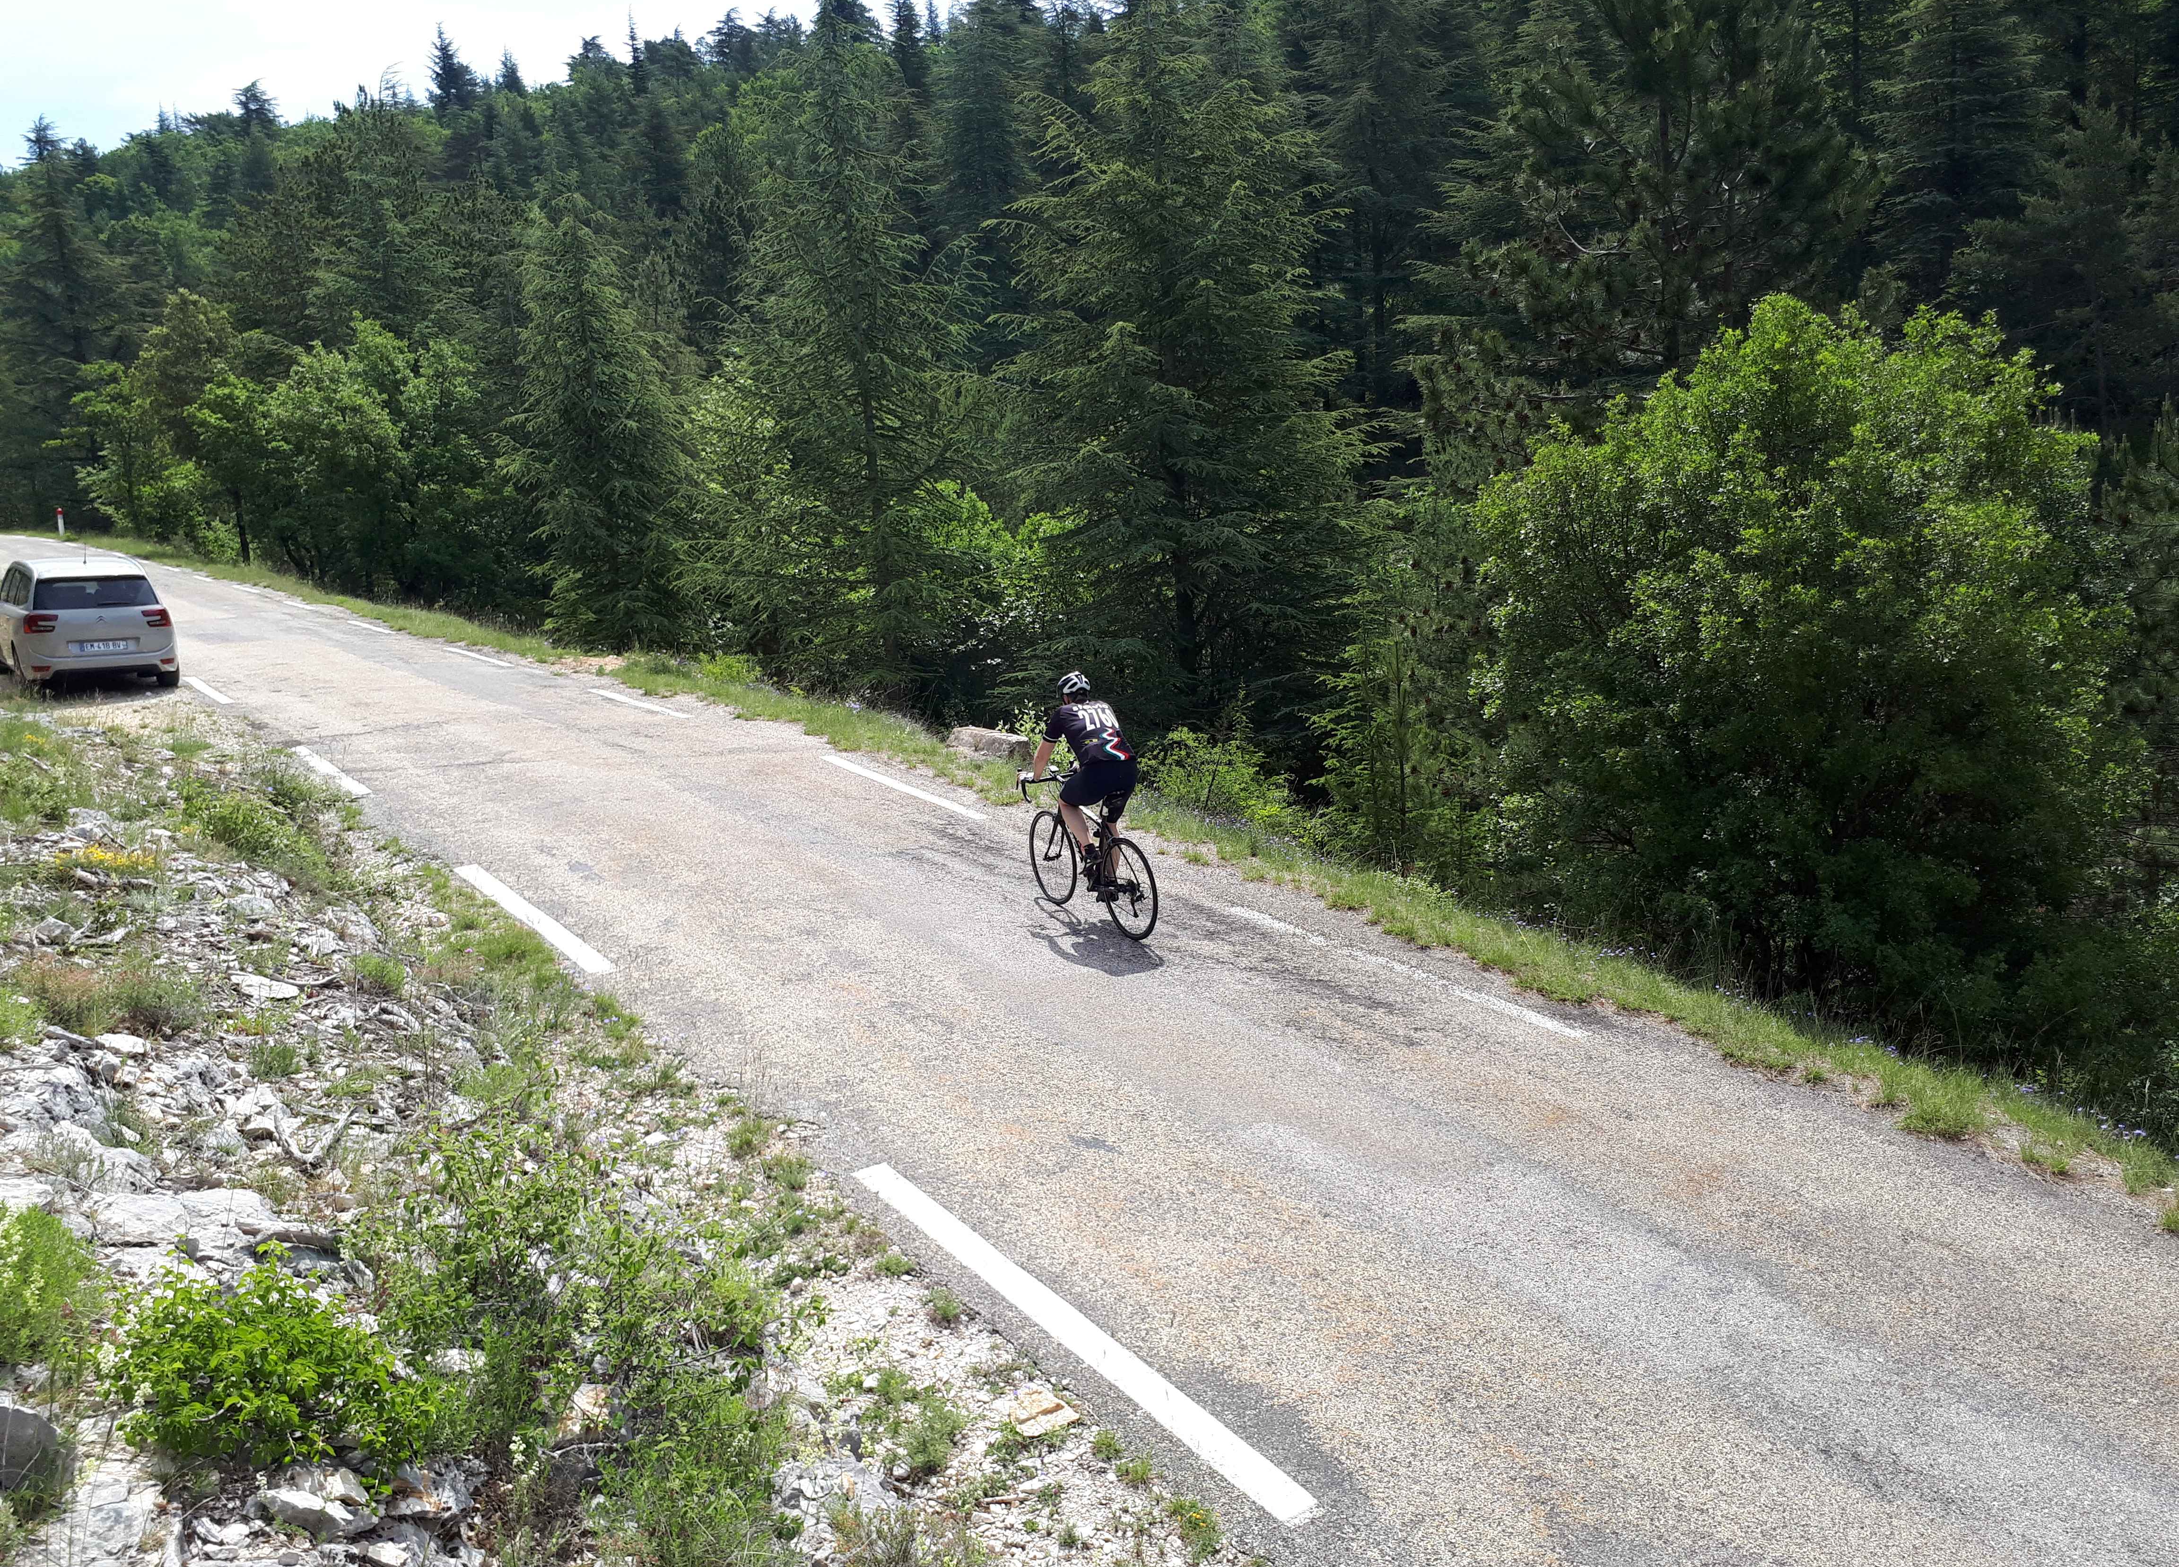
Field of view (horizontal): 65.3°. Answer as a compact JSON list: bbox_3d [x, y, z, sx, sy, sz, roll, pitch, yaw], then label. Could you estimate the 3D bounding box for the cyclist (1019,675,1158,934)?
[{"bbox_3d":[-0.028,0.111,11.494,0.480,1.670,1.680,-10,13,-30],"label":"cyclist"}]

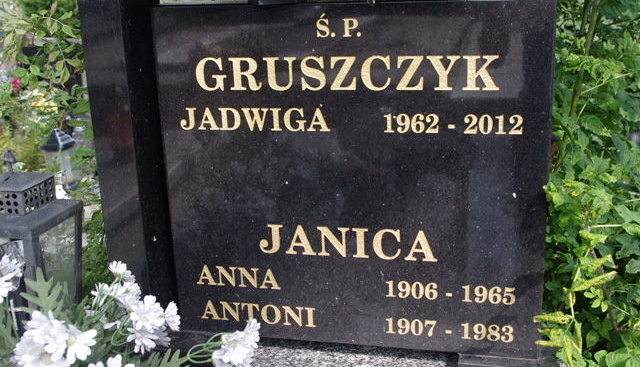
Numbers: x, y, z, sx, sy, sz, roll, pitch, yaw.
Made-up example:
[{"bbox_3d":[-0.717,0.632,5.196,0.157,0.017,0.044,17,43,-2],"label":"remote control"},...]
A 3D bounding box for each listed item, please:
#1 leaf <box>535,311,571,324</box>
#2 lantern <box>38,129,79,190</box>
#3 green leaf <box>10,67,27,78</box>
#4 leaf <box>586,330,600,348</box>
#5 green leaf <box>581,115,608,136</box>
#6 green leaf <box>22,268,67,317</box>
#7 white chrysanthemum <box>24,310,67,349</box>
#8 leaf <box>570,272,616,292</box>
[{"bbox_3d":[0.343,0.198,1.100,0.054,0.018,0.018,3,-11,7],"label":"leaf"},{"bbox_3d":[-0.905,-0.084,2.600,0.092,0.210,0.092,3,20,19],"label":"lantern"},{"bbox_3d":[-0.647,-0.238,1.600,0.036,0.021,0.014,-4,-23,-8],"label":"green leaf"},{"bbox_3d":[0.484,0.274,1.320,0.025,0.032,0.012,2,-23,13],"label":"leaf"},{"bbox_3d":[0.471,-0.099,1.280,0.054,0.025,0.014,34,-14,17],"label":"green leaf"},{"bbox_3d":[-0.382,0.152,1.030,0.060,0.070,0.020,-3,-24,-4],"label":"green leaf"},{"bbox_3d":[-0.376,0.201,1.020,0.052,0.050,0.030,-1,-21,3],"label":"white chrysanthemum"},{"bbox_3d":[0.403,0.145,1.100,0.071,0.020,0.020,-21,-13,1],"label":"leaf"}]

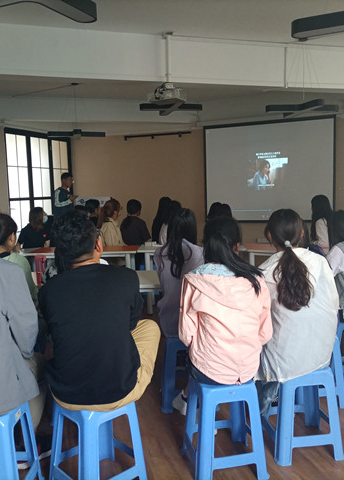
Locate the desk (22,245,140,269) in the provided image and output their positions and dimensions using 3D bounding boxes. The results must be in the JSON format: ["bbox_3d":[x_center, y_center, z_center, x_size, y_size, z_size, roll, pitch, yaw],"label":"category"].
[{"bbox_3d":[-1.167,0.504,6.172,1.420,0.750,0.650,-2,5,-3],"label":"desk"}]

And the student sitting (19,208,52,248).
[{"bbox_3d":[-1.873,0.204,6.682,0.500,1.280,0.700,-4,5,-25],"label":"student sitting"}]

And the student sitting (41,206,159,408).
[{"bbox_3d":[-0.360,0.505,2.500,0.610,1.320,0.780,-1,6,4],"label":"student sitting"}]

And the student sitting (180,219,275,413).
[{"bbox_3d":[0.260,0.491,2.740,0.510,1.270,0.800,-2,6,-4],"label":"student sitting"}]

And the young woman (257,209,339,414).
[{"bbox_3d":[0.641,0.464,2.818,0.450,1.280,0.700,-3,5,-10],"label":"young woman"}]

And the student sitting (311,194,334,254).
[{"bbox_3d":[1.873,0.129,6.097,0.720,1.300,0.450,3,7,45],"label":"student sitting"}]

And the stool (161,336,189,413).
[{"bbox_3d":[0.107,0.859,3.260,0.365,0.465,0.365,-2,5,-1],"label":"stool"}]

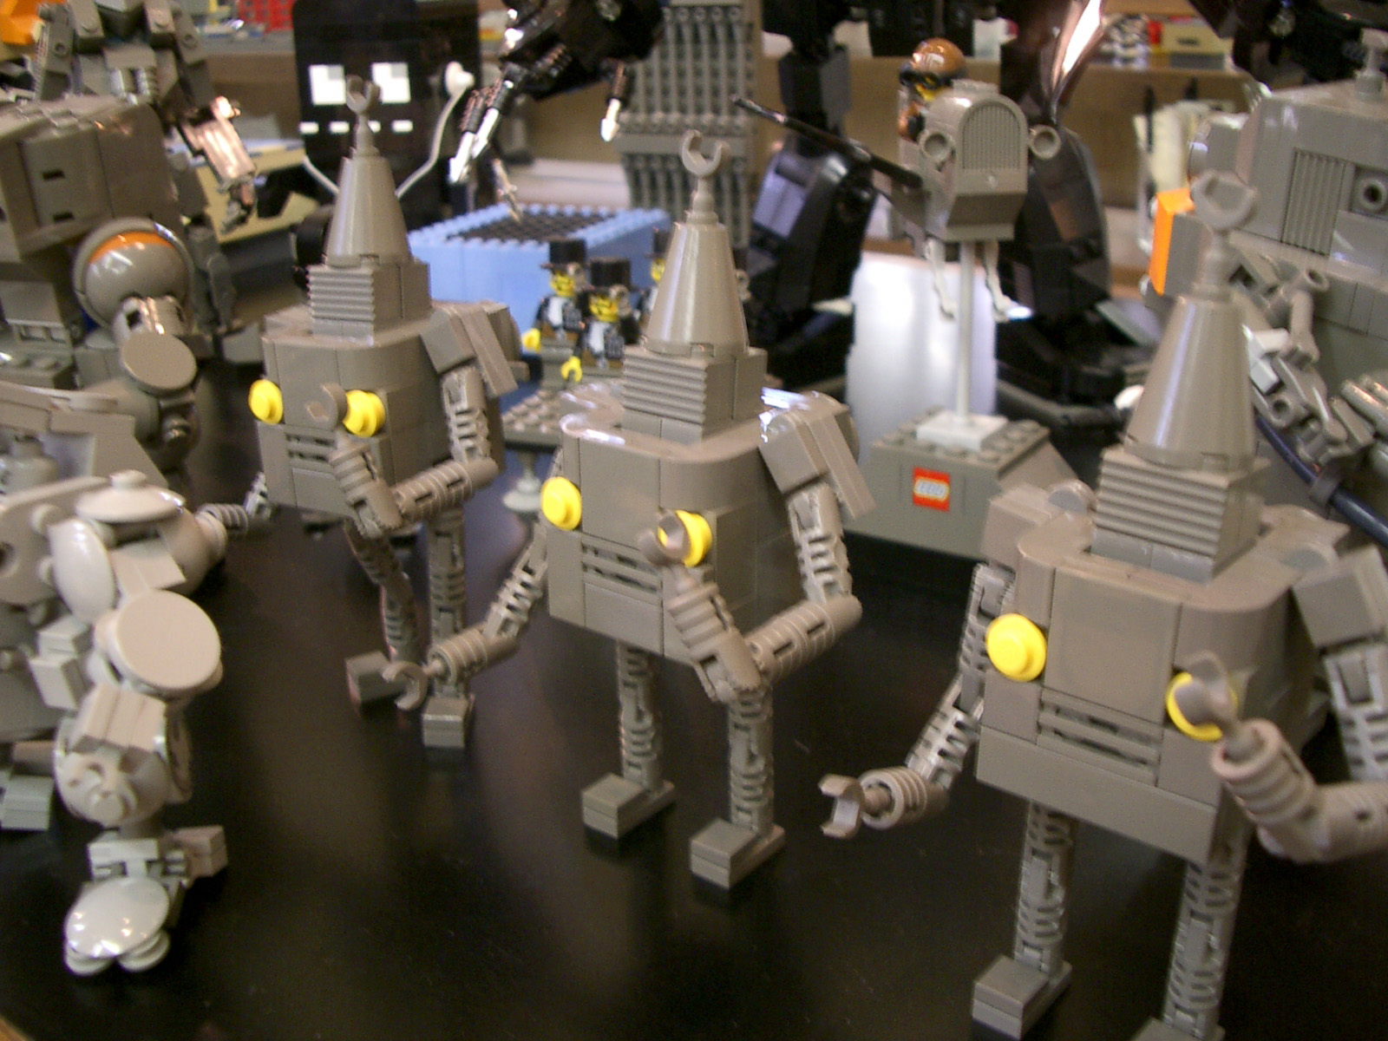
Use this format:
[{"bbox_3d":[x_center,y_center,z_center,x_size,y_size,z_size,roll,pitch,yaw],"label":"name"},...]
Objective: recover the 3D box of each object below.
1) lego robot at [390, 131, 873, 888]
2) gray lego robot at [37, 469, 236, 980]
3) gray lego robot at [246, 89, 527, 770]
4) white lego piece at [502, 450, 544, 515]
[{"bbox_3d":[-0.007,-0.002,0.224,0.069,0.117,0.061,15,23,35],"label":"lego robot"},{"bbox_3d":[-0.083,0.029,0.210,0.027,0.071,0.030,8,20,19],"label":"gray lego robot"},{"bbox_3d":[-0.065,-0.021,0.266,0.068,0.120,0.061,13,22,30],"label":"gray lego robot"},{"bbox_3d":[-0.051,-0.013,0.429,0.016,0.016,0.016,1,20,0],"label":"white lego piece"}]

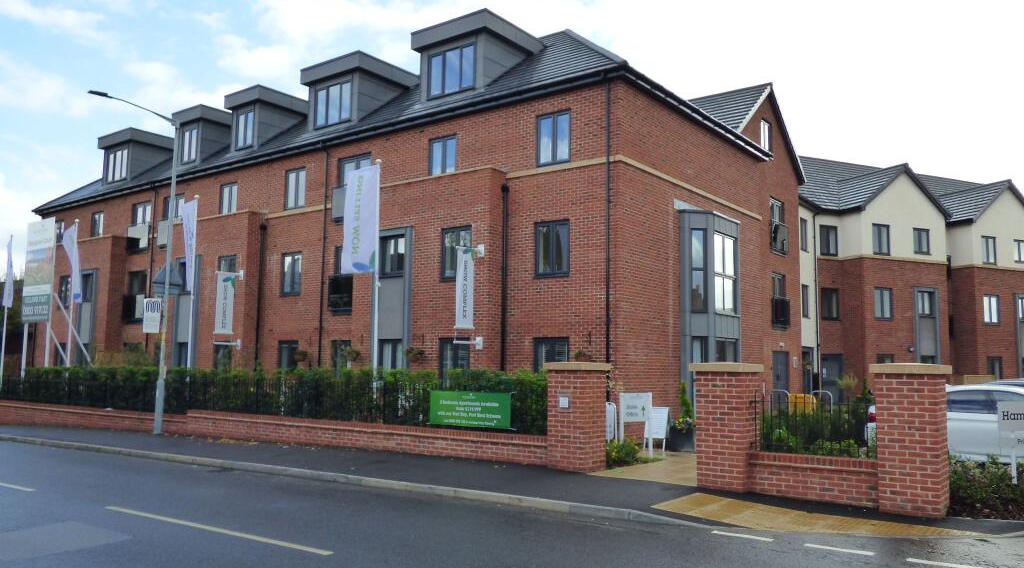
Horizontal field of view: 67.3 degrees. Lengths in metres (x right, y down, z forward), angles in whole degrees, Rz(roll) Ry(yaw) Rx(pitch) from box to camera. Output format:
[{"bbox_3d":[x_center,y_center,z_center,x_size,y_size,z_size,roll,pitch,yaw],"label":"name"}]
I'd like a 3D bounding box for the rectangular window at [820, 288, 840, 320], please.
[{"bbox_3d":[13.570,0.879,32.823,0.980,1.340,0.100,3,-7,-22],"label":"rectangular window"}]

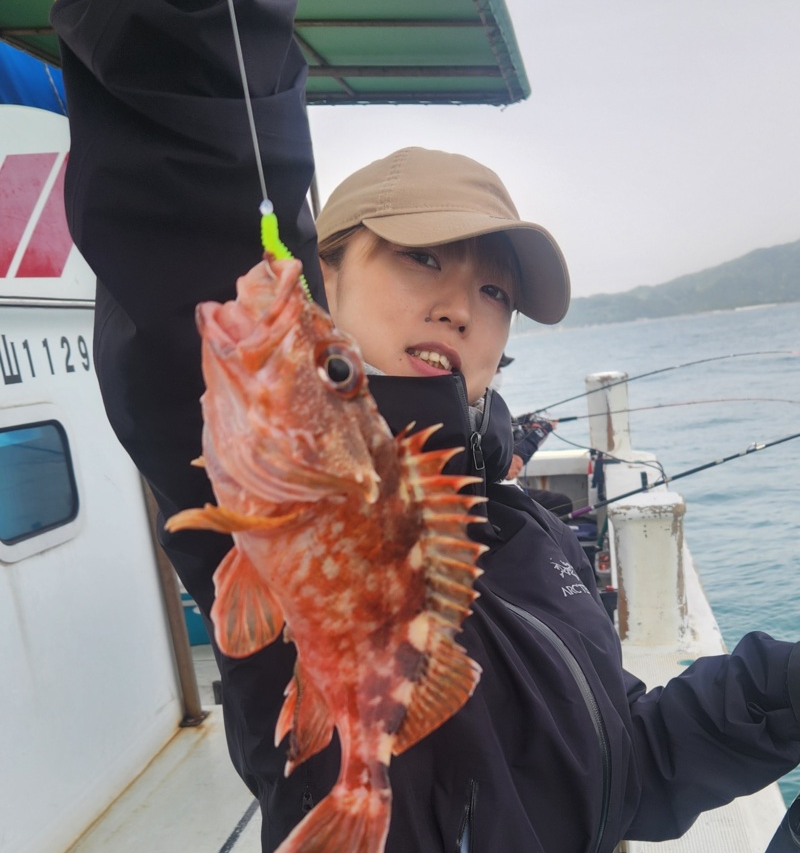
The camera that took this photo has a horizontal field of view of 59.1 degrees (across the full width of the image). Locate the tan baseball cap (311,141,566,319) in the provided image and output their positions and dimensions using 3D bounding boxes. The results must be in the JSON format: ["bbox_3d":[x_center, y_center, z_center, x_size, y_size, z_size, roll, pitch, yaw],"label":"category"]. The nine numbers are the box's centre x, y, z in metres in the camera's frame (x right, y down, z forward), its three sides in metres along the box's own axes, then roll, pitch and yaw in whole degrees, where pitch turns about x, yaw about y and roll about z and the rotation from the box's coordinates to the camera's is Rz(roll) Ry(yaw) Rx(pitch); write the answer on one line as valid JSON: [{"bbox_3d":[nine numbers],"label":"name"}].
[{"bbox_3d":[0.034,-0.162,0.590,0.174,0.148,0.262,21,-16,-29],"label":"tan baseball cap"}]

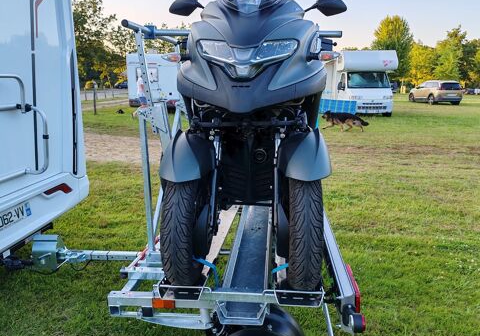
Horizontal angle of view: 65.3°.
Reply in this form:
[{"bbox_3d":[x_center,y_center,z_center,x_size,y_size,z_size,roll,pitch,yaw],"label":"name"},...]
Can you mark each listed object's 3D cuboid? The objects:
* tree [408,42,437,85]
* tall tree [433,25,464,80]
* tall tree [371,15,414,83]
[{"bbox_3d":[29.192,-16.139,59.887,4.700,8.000,4.700,0,13,0],"label":"tree"},{"bbox_3d":[32.295,-16.609,57.726,4.900,9.900,4.900,0,13,0],"label":"tall tree"},{"bbox_3d":[22.670,-16.928,55.609,6.800,11.400,6.800,0,13,0],"label":"tall tree"}]

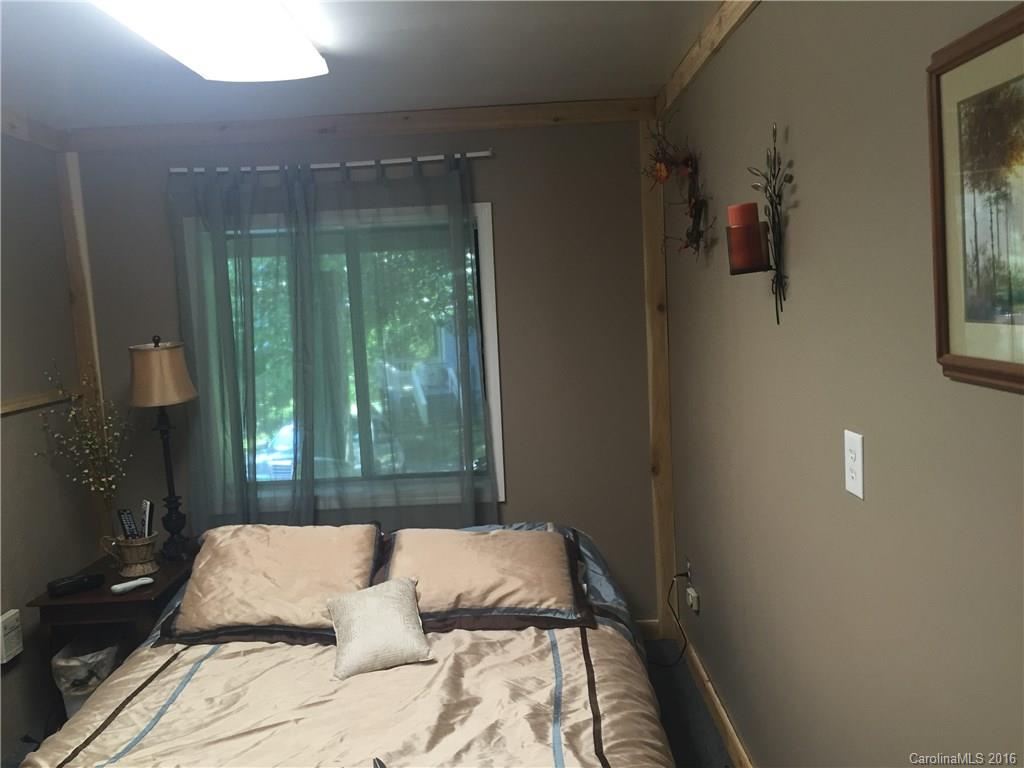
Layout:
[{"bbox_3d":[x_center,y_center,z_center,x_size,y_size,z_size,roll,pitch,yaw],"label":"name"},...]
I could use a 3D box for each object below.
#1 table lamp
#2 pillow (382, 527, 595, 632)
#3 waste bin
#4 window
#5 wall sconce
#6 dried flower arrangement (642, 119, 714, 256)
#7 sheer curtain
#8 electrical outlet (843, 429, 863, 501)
[{"bbox_3d":[-1.351,0.251,3.360,0.270,0.875,0.270,-3,6,0],"label":"table lamp"},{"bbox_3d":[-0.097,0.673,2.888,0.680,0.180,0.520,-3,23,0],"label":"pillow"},{"bbox_3d":[-1.462,1.089,2.988,0.230,0.330,0.230,-3,6,0],"label":"waste bin"},{"bbox_3d":[-0.650,-0.092,3.522,1.200,1.225,0.100,-3,6,0],"label":"window"},{"bbox_3d":[0.551,-0.357,1.951,0.130,0.450,0.200,-3,6,0],"label":"wall sconce"},{"bbox_3d":[0.528,-0.655,2.865,0.165,0.440,0.420,-3,6,0],"label":"dried flower arrangement"},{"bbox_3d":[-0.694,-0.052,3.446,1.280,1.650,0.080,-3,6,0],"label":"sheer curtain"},{"bbox_3d":[0.634,0.148,1.600,0.012,0.116,0.071,-3,6,0],"label":"electrical outlet"}]

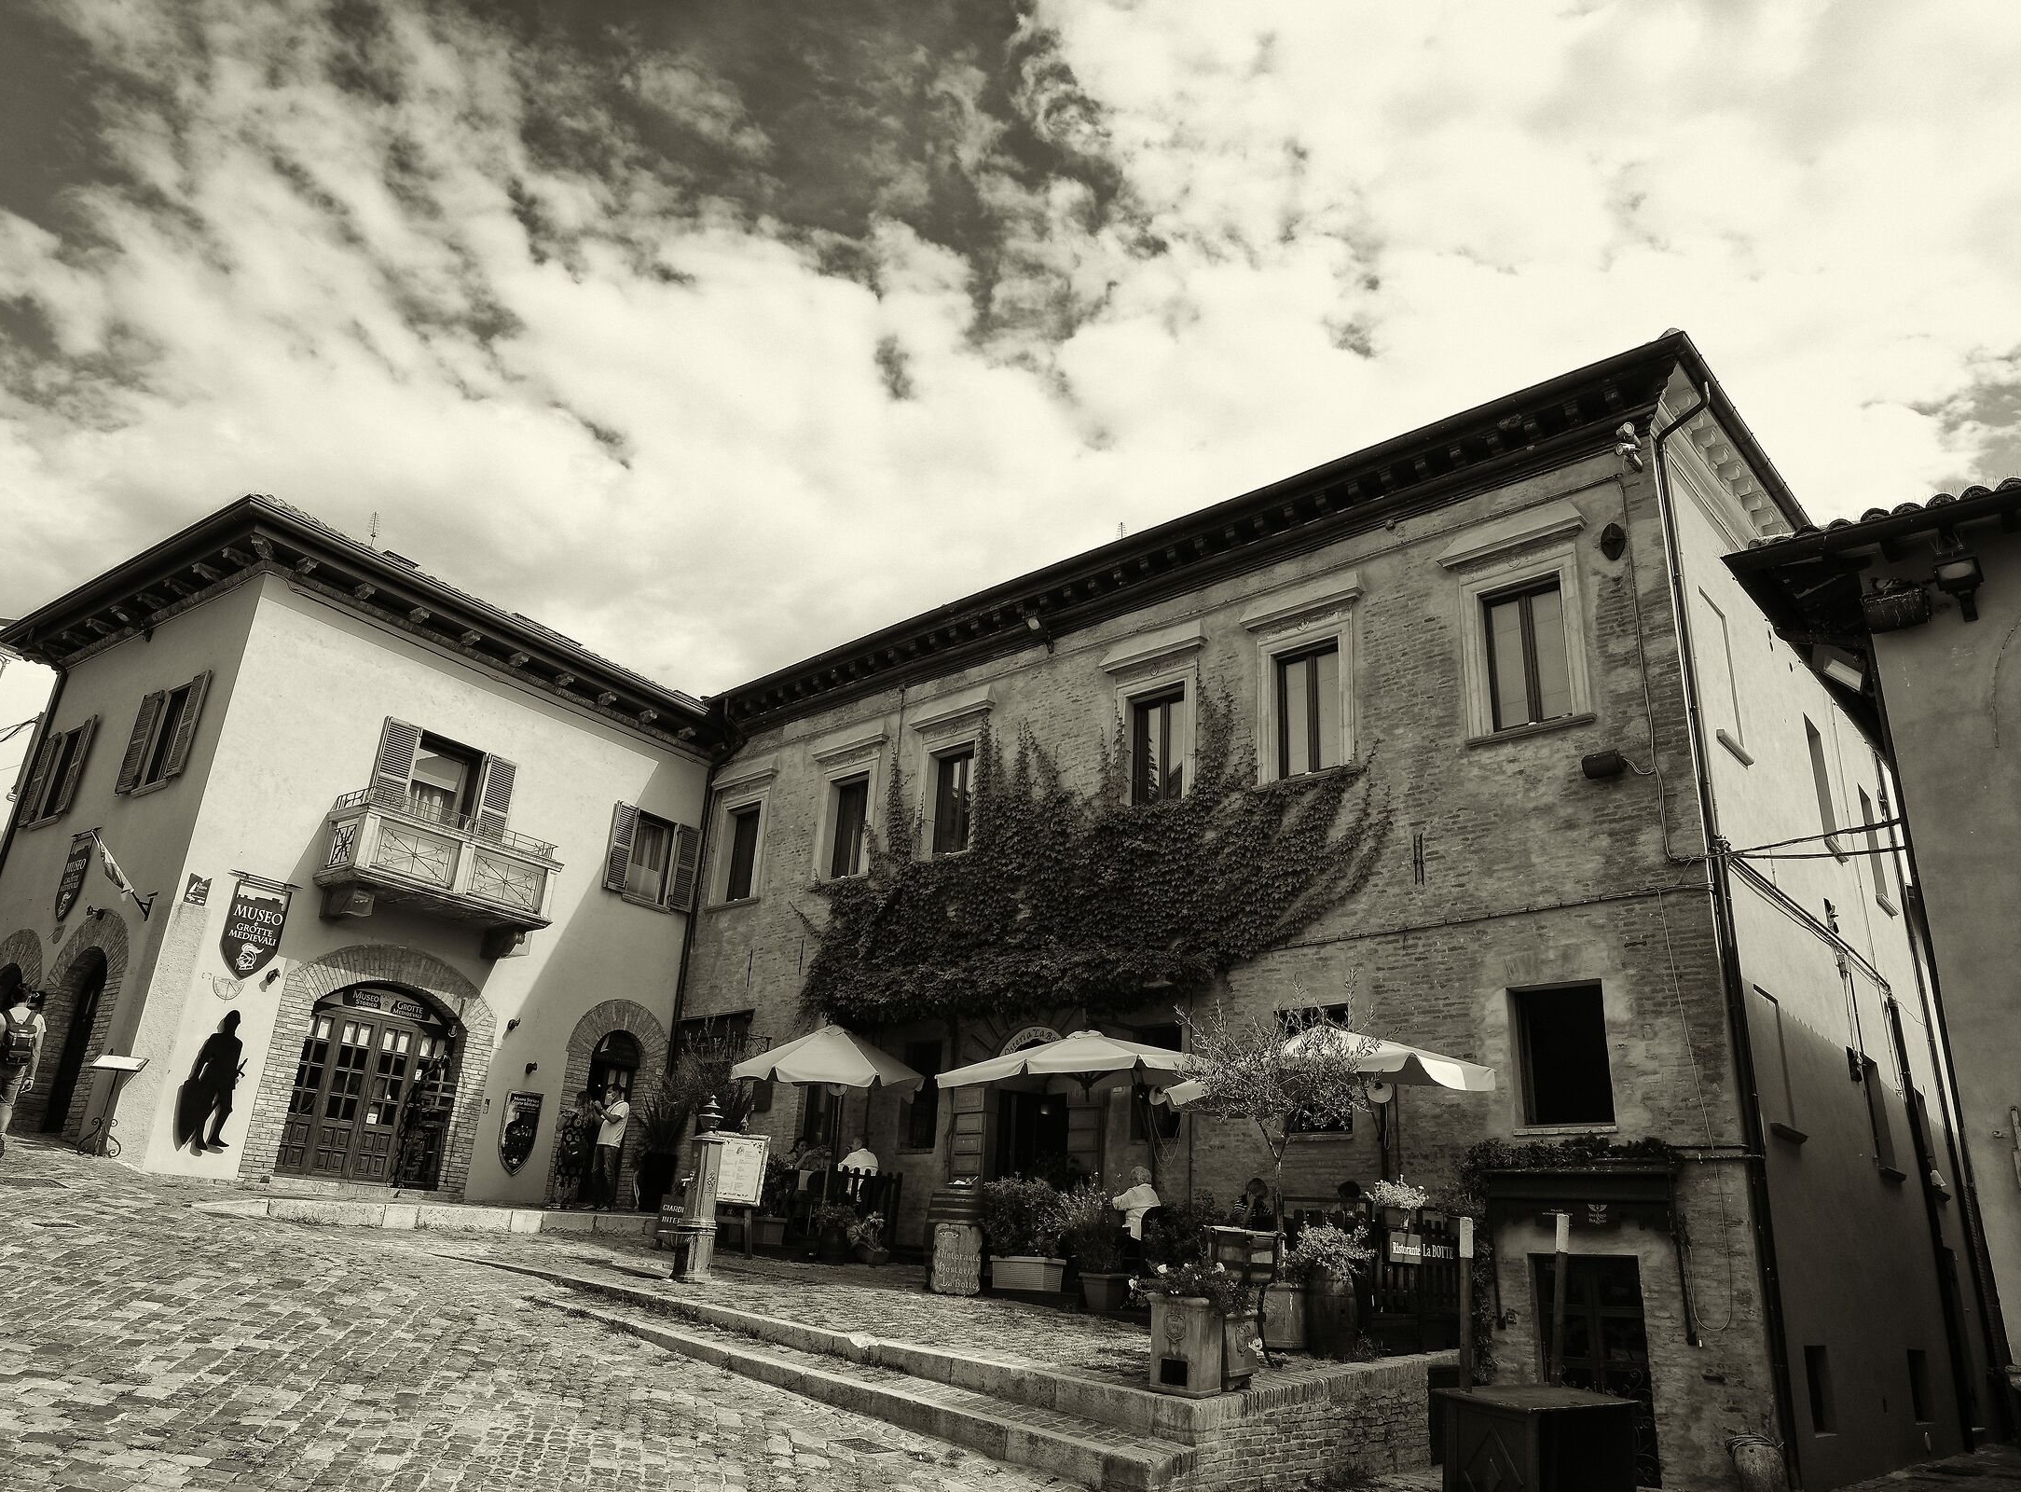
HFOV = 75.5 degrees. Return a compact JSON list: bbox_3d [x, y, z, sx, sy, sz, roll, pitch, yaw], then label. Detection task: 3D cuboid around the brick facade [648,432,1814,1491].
[{"bbox_3d":[0.499,3.017,17.360,16.170,9.900,0.600,-15,-27,39],"label":"brick facade"}]

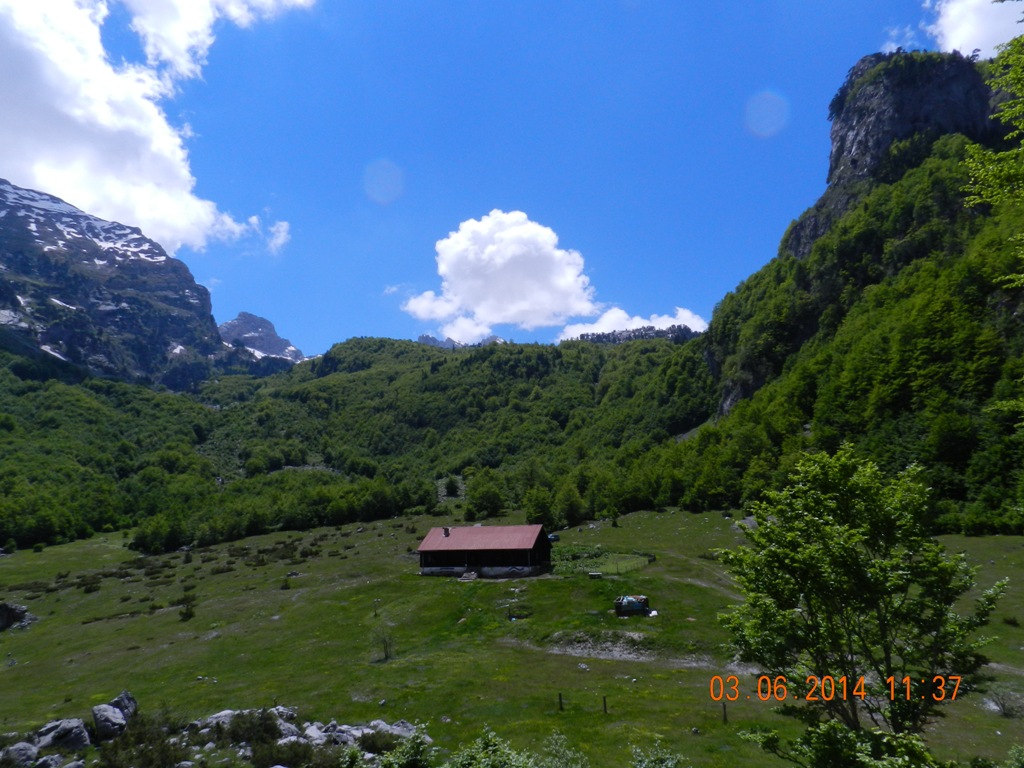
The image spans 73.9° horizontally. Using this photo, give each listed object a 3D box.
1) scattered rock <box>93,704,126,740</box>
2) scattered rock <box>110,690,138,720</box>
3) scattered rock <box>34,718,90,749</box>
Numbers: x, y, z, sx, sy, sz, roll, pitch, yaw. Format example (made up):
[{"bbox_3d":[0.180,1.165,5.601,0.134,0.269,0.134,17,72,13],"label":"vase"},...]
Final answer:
[{"bbox_3d":[-23.325,19.636,39.500,1.730,1.770,1.470,4,-12,-29],"label":"scattered rock"},{"bbox_3d":[-23.430,19.480,41.000,1.610,1.770,1.450,3,-12,-28],"label":"scattered rock"},{"bbox_3d":[-25.242,19.677,38.300,2.670,1.340,2.130,4,-12,-32],"label":"scattered rock"}]

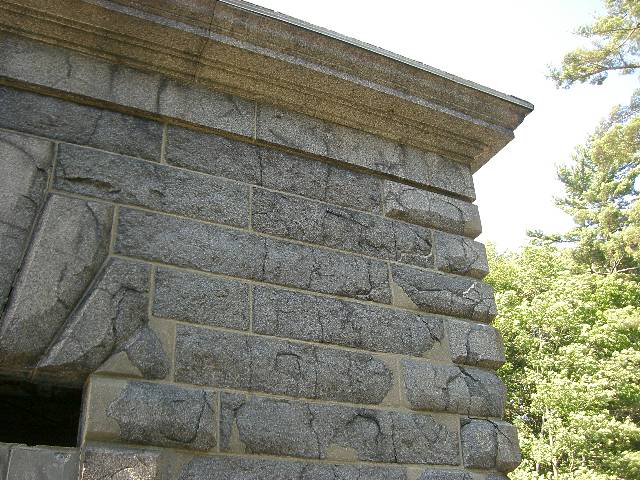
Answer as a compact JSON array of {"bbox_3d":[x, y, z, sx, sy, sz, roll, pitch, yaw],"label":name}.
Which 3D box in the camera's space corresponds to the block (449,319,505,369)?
[{"bbox_3d":[1.067,0.889,5.565,0.505,0.333,0.580,12,-27,-24],"label":"block"}]

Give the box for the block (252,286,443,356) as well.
[{"bbox_3d":[0.170,0.647,5.052,1.525,0.333,0.360,12,-27,-24],"label":"block"}]

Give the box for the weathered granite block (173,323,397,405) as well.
[{"bbox_3d":[-0.248,0.895,4.712,1.554,0.357,0.360,12,-27,-24],"label":"weathered granite block"}]

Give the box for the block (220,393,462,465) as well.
[{"bbox_3d":[0.117,1.317,4.718,1.772,0.348,0.360,12,-27,-24],"label":"block"}]

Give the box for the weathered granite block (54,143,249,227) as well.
[{"bbox_3d":[-1.141,-0.281,4.763,1.278,0.331,0.360,12,-27,-24],"label":"weathered granite block"}]

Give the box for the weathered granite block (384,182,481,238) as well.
[{"bbox_3d":[0.834,-0.169,5.823,0.897,0.324,0.420,12,-27,-24],"label":"weathered granite block"}]

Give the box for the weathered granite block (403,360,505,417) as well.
[{"bbox_3d":[0.912,1.156,5.261,0.926,0.357,0.420,12,-27,-24],"label":"weathered granite block"}]

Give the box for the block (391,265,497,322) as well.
[{"bbox_3d":[0.863,0.483,5.541,0.963,0.334,0.420,12,-27,-24],"label":"block"}]

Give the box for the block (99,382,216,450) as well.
[{"bbox_3d":[-1.003,1.083,4.228,0.668,0.348,0.380,12,-27,-24],"label":"block"}]

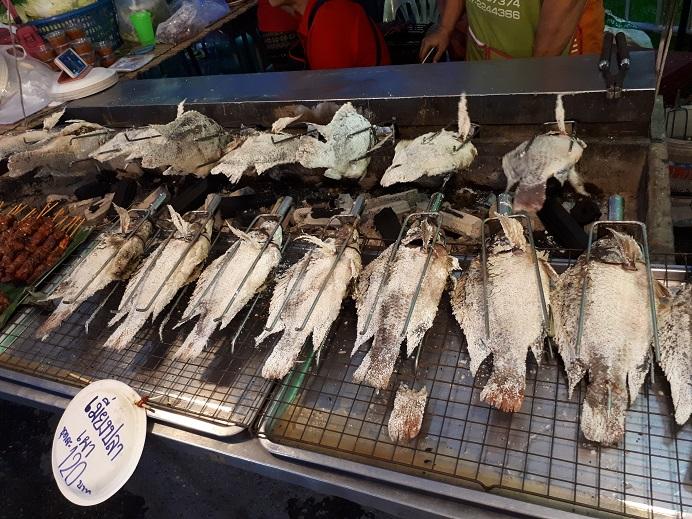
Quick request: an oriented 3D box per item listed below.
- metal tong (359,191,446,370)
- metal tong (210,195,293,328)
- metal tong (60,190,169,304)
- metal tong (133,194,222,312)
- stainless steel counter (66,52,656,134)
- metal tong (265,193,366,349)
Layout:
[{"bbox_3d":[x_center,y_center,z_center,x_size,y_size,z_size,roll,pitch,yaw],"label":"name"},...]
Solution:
[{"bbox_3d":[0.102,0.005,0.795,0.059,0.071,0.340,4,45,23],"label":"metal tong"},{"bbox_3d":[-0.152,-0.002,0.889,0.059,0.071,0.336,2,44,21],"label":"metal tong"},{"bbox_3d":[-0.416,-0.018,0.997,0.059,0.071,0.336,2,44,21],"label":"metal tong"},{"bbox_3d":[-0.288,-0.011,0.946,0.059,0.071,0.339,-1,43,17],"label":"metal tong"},{"bbox_3d":[-0.109,-0.389,1.316,1.503,0.076,0.148,6,45,25],"label":"stainless steel counter"},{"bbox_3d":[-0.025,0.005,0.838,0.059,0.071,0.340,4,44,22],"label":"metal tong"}]

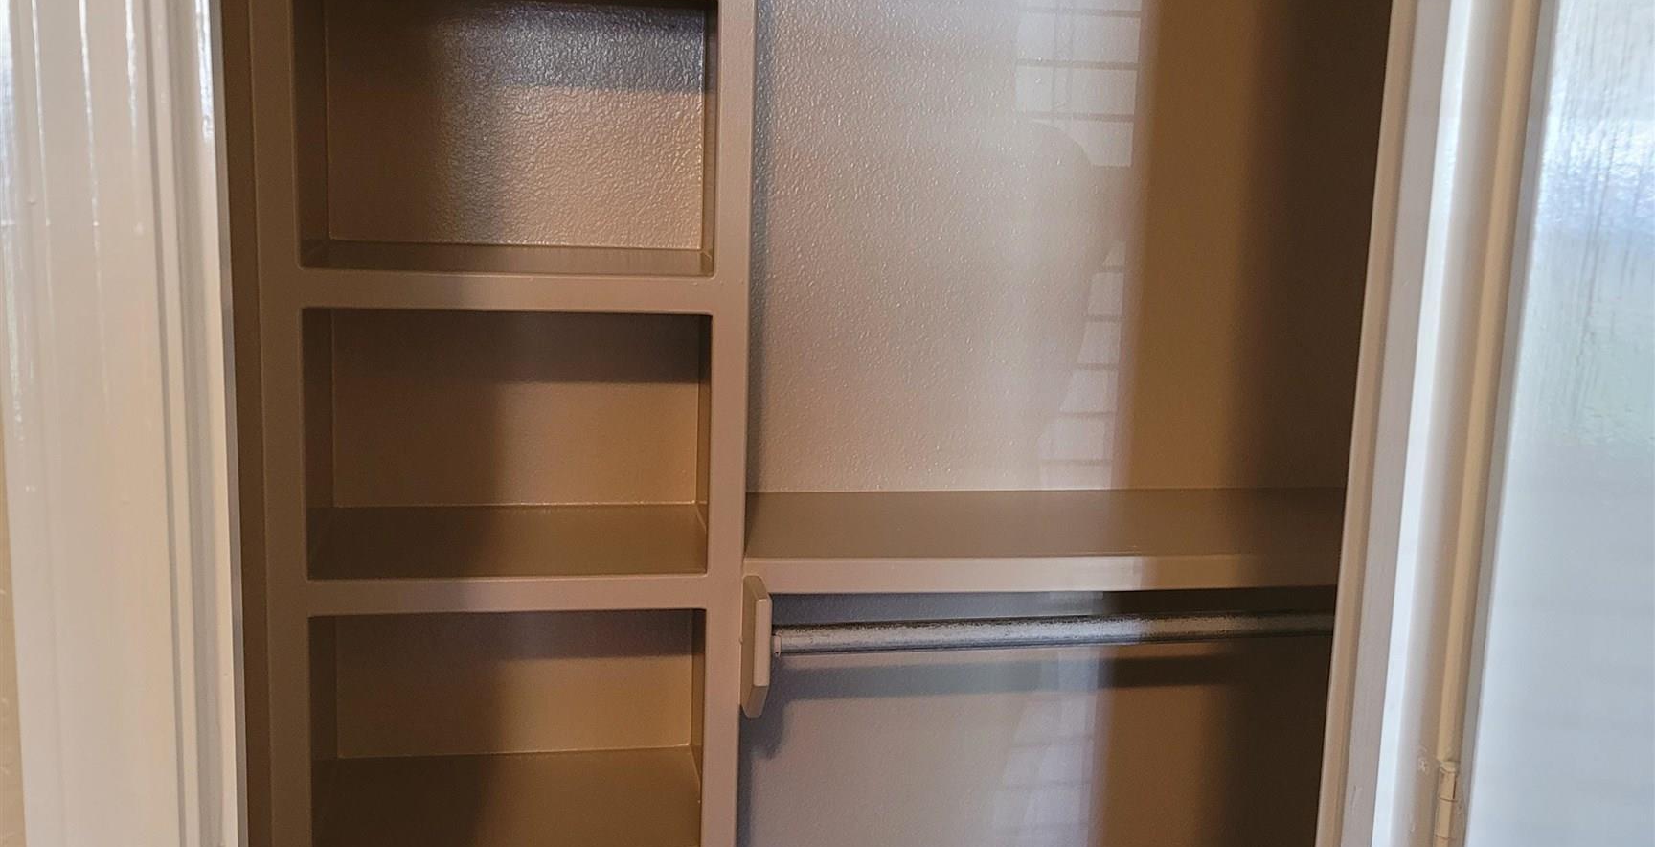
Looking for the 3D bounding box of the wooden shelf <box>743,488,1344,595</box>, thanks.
[{"bbox_3d":[0.333,0.135,1.991,0.919,0.039,0.310,0,11,-11],"label":"wooden shelf"}]

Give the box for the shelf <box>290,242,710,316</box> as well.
[{"bbox_3d":[-0.341,-0.161,1.805,0.417,0.039,0.307,0,11,-11],"label":"shelf"}]

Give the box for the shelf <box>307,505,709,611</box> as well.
[{"bbox_3d":[-0.352,0.148,1.864,0.417,0.039,0.307,0,11,-11],"label":"shelf"}]

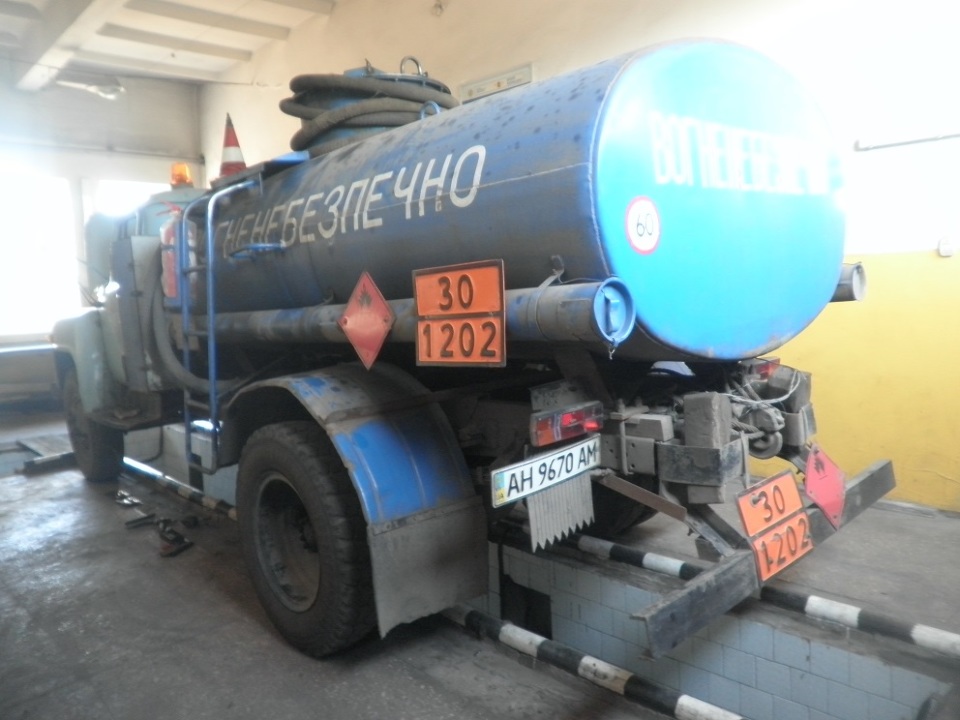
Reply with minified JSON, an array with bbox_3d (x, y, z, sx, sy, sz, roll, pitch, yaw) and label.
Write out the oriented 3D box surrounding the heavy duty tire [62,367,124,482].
[{"bbox_3d":[-3.146,0.505,5.882,0.240,0.950,0.950,-7,7,-42],"label":"heavy duty tire"}]

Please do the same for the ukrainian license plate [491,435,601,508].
[{"bbox_3d":[0.232,0.354,2.363,0.525,0.117,0.018,-12,12,-42],"label":"ukrainian license plate"}]

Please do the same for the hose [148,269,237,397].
[{"bbox_3d":[-1.645,-0.200,4.154,0.170,0.780,1.120,-7,7,-42],"label":"hose"}]

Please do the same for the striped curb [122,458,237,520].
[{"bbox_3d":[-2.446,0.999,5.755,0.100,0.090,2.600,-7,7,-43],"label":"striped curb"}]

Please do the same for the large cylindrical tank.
[{"bbox_3d":[0.029,-0.582,3.434,1.687,1.083,2.720,-7,7,-42],"label":"large cylindrical tank"}]

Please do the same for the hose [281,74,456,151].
[{"bbox_3d":[-0.590,-1.268,3.989,0.930,0.420,0.930,-3,5,0],"label":"hose"}]

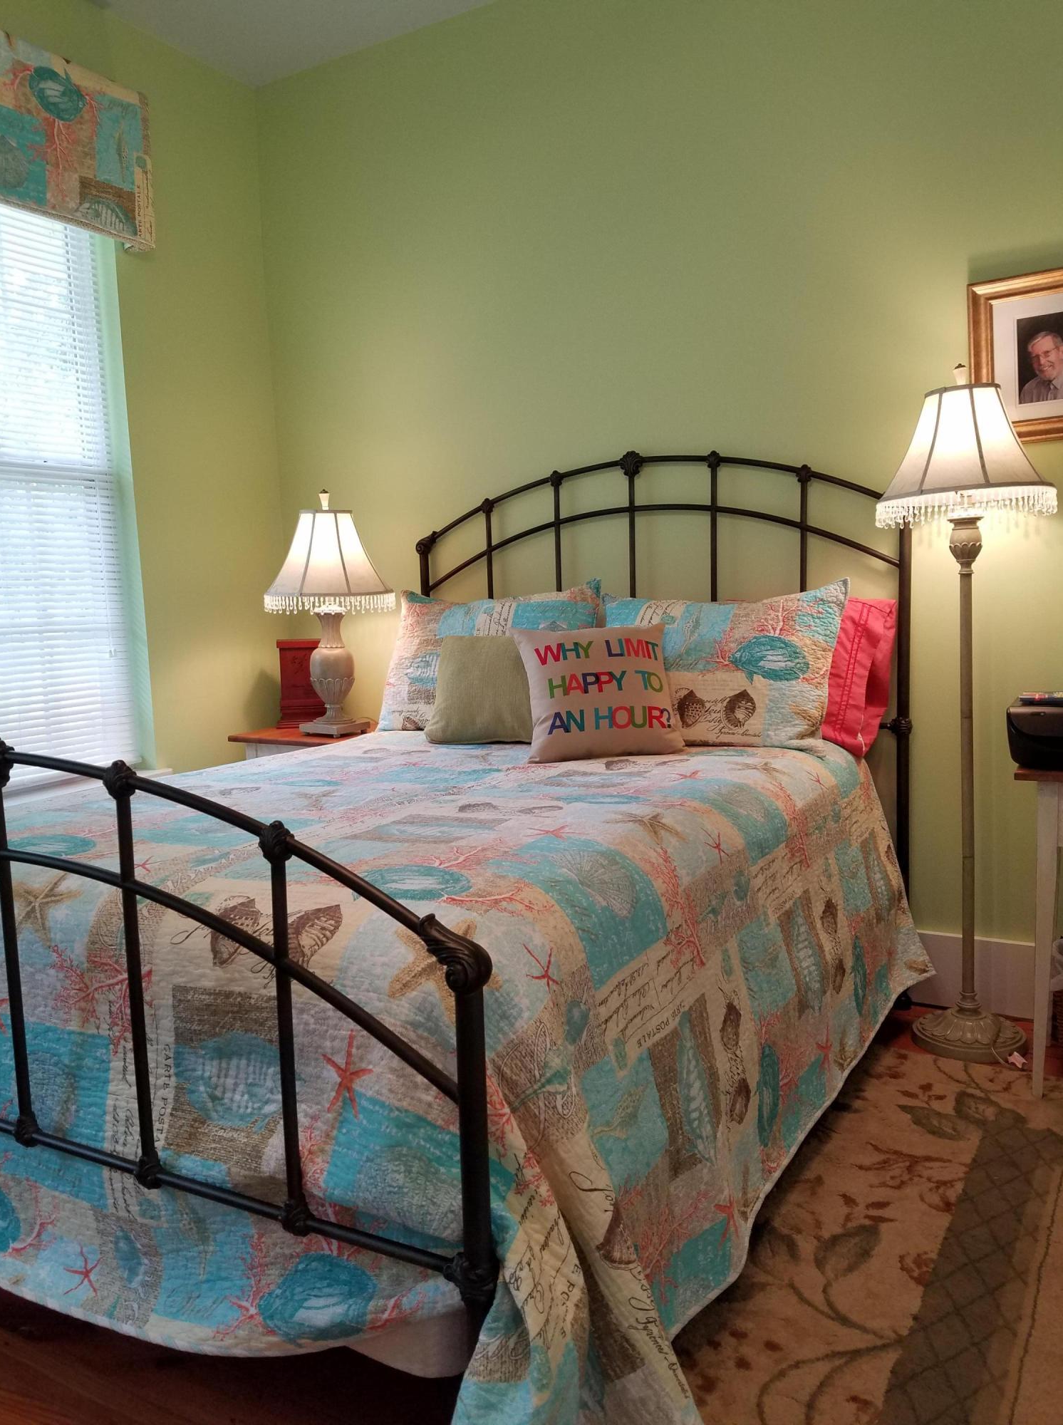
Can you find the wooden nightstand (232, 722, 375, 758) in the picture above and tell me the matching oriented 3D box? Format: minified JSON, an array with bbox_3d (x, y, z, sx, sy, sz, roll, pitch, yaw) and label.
[{"bbox_3d":[-0.651,0.439,3.557,0.480,0.768,0.480,1,6,29],"label":"wooden nightstand"}]

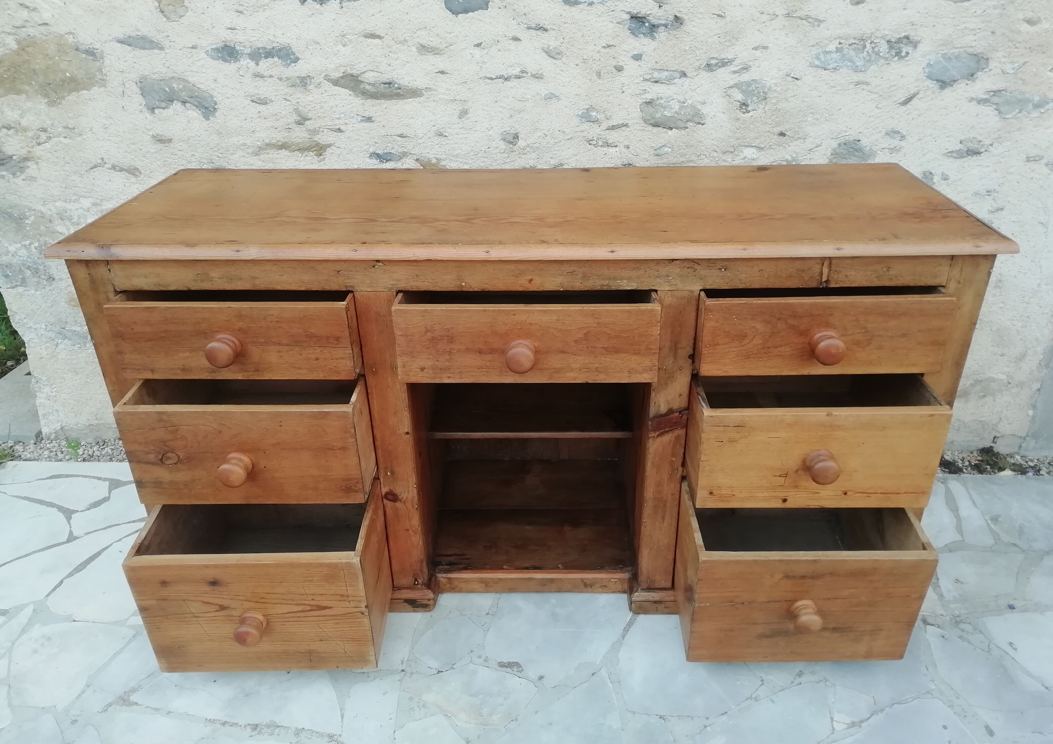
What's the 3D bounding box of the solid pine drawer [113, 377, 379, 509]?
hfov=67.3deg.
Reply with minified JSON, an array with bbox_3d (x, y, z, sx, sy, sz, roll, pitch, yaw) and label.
[{"bbox_3d":[-0.493,0.065,1.550,0.410,0.194,0.444,0,29,2],"label":"solid pine drawer"}]

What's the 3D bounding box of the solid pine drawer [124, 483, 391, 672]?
[{"bbox_3d":[-0.480,0.352,1.576,0.410,0.256,0.444,0,29,2],"label":"solid pine drawer"}]

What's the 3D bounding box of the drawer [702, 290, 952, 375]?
[{"bbox_3d":[0.503,-0.143,1.480,0.404,0.135,0.444,0,29,2],"label":"drawer"}]

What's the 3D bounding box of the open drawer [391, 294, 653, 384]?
[{"bbox_3d":[0.006,-0.131,1.484,0.440,0.140,0.444,0,29,2],"label":"open drawer"}]

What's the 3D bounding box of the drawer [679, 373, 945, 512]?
[{"bbox_3d":[0.506,0.067,1.511,0.404,0.193,0.444,0,29,2],"label":"drawer"}]

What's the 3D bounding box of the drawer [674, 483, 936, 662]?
[{"bbox_3d":[0.506,0.343,1.574,0.404,0.251,0.444,0,29,2],"label":"drawer"}]

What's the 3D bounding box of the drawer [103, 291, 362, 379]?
[{"bbox_3d":[-0.498,-0.135,1.511,0.409,0.137,0.444,0,29,2],"label":"drawer"}]

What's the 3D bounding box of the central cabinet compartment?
[{"bbox_3d":[0.015,0.126,1.745,0.444,0.542,0.444,0,29,2],"label":"central cabinet compartment"}]

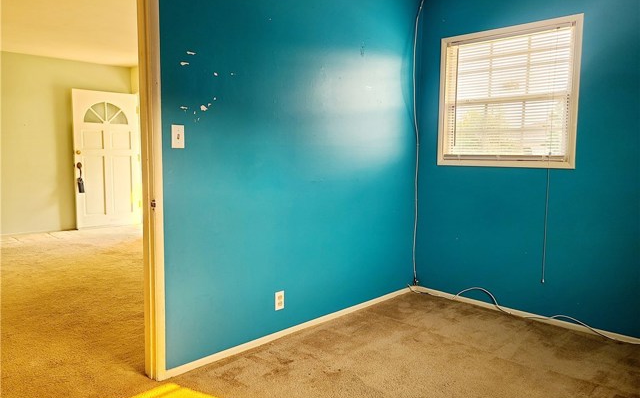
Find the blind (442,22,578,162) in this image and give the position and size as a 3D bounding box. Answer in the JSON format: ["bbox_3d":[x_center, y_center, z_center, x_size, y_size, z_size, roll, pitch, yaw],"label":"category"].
[{"bbox_3d":[1.320,-0.730,3.471,0.915,0.904,0.040,6,8,44],"label":"blind"}]

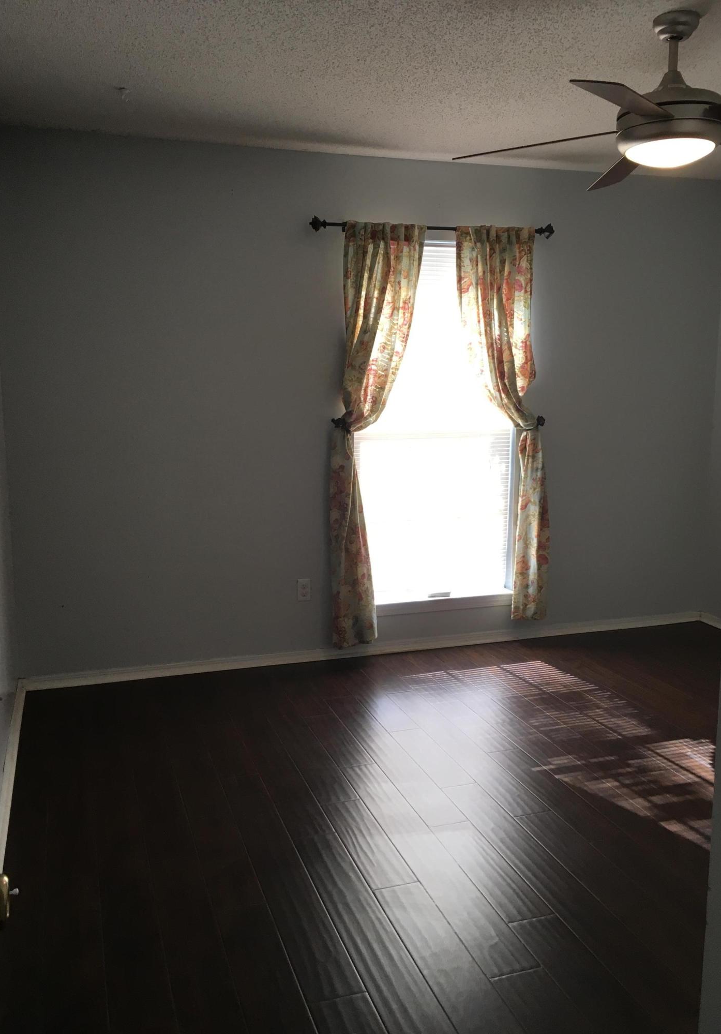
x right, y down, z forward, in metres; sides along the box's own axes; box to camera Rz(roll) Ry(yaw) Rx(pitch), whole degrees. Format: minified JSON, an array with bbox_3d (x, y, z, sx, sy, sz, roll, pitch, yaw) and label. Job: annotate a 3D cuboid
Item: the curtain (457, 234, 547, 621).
[{"bbox_3d":[0.728,-0.434,4.425,0.572,2.006,0.130,-3,10,-18],"label":"curtain"}]

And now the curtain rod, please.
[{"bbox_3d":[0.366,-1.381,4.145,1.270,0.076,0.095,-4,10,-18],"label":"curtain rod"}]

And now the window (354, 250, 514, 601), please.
[{"bbox_3d":[0.381,-0.463,4.435,0.898,1.815,0.100,-3,10,-18],"label":"window"}]

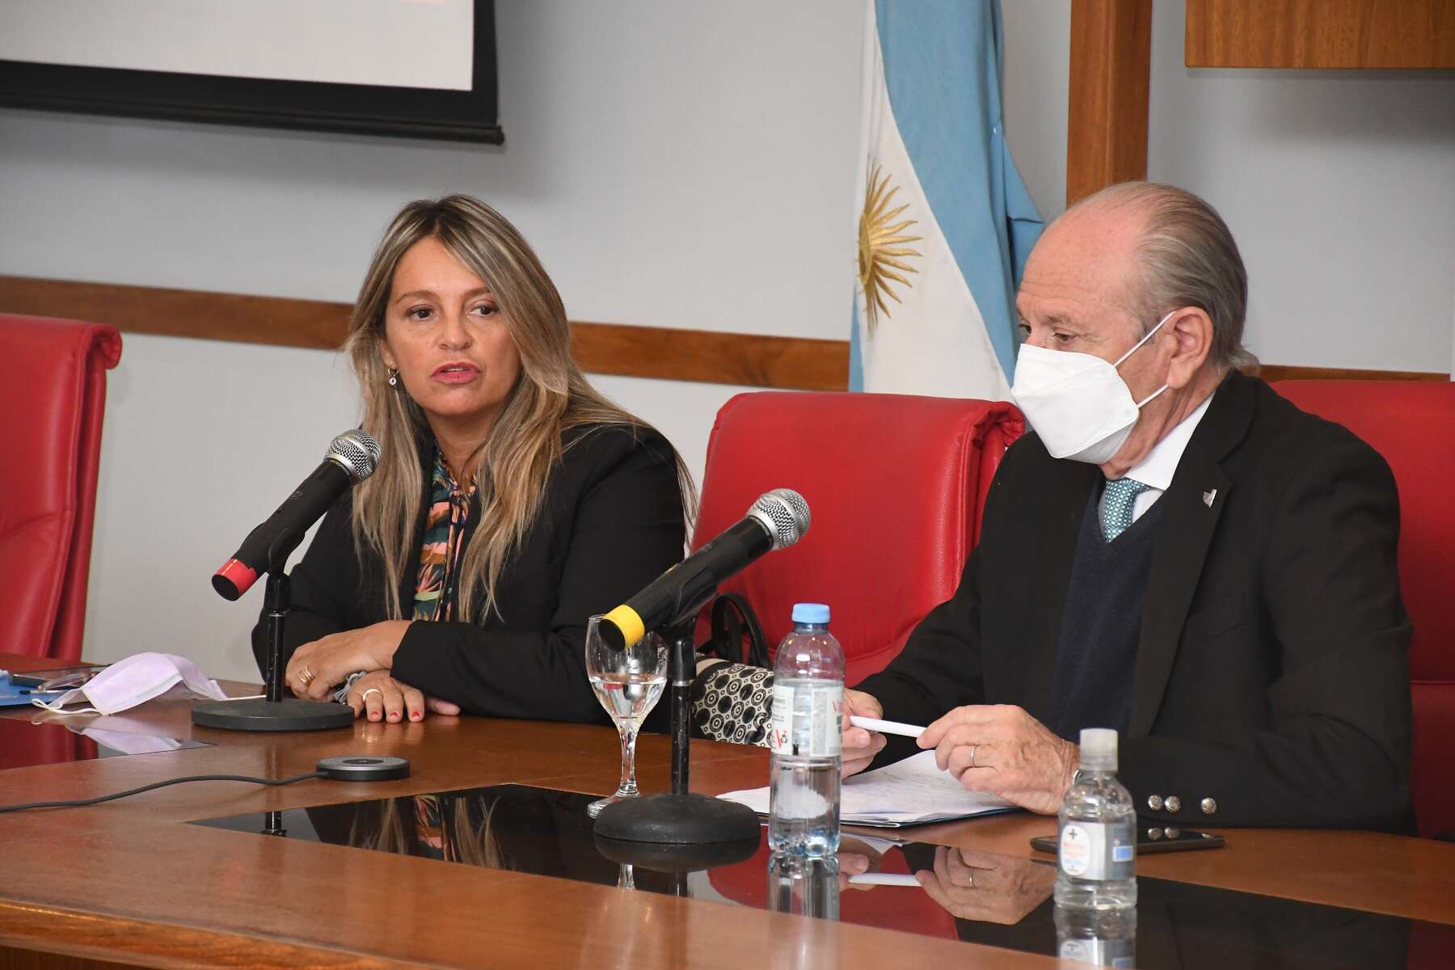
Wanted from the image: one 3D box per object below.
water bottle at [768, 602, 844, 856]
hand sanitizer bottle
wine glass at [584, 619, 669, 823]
[{"bbox_3d":[0.068,0.208,5.790,0.062,0.211,0.062,1,5,0],"label":"water bottle"},{"bbox_3d":[0.299,0.270,5.497,0.064,0.141,0.064,1,5,0],"label":"hand sanitizer bottle"},{"bbox_3d":[-0.088,0.204,6.035,0.074,0.173,0.074,1,5,0],"label":"wine glass"}]

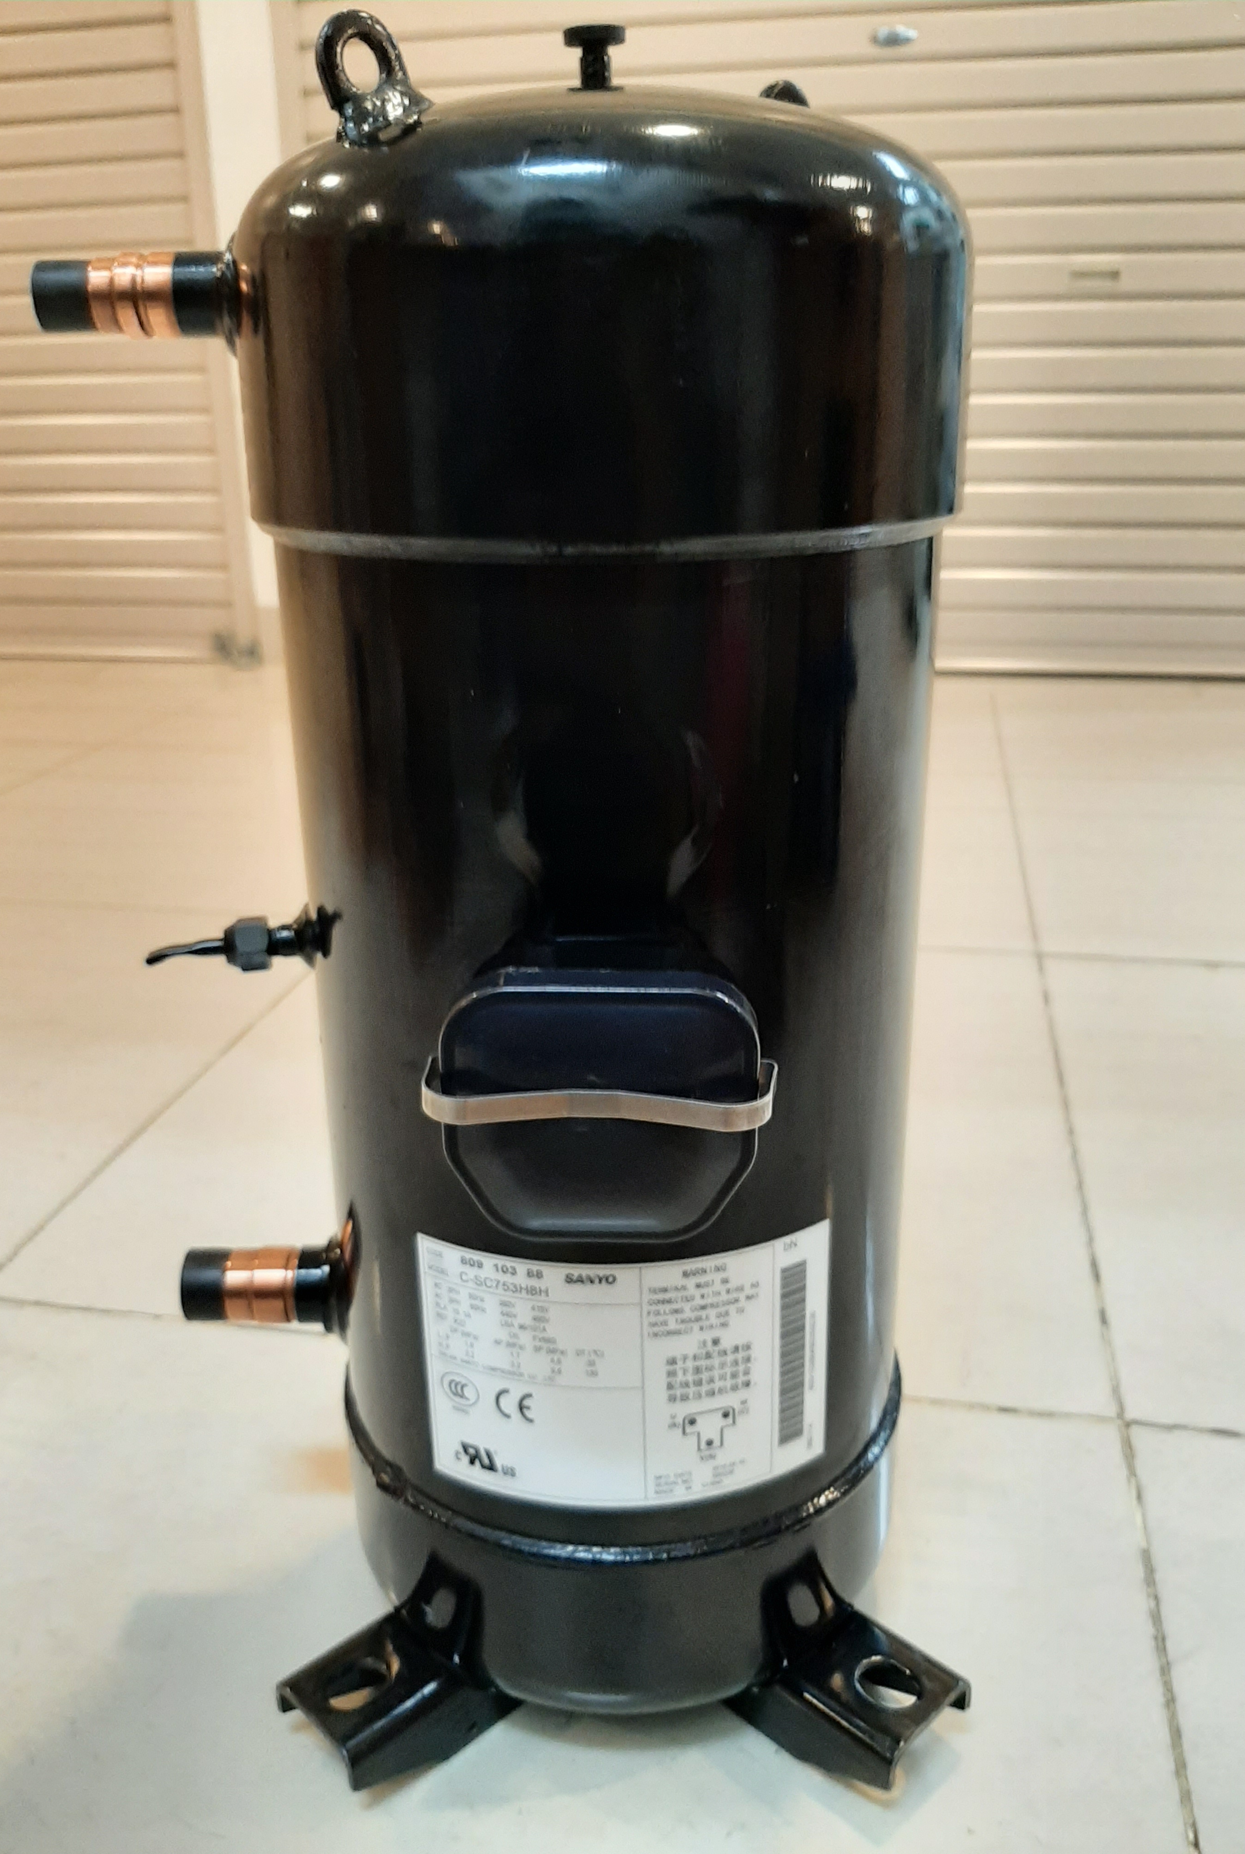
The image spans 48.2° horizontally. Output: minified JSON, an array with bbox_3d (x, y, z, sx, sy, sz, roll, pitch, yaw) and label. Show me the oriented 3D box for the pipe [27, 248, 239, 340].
[{"bbox_3d":[-0.146,-0.199,0.438,0.070,0.029,0.029,-1,19,0],"label":"pipe"}]

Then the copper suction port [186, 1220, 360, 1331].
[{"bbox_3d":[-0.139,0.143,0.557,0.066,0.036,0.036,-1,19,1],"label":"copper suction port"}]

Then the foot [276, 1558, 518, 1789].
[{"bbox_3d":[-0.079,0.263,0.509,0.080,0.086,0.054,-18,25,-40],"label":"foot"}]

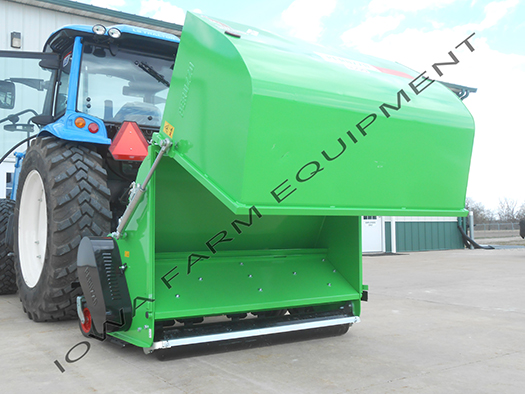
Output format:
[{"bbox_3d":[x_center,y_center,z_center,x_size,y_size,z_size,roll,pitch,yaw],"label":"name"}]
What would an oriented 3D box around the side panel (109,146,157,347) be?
[{"bbox_3d":[-0.972,0.349,4.068,0.060,1.310,0.920,2,-3,-34],"label":"side panel"}]

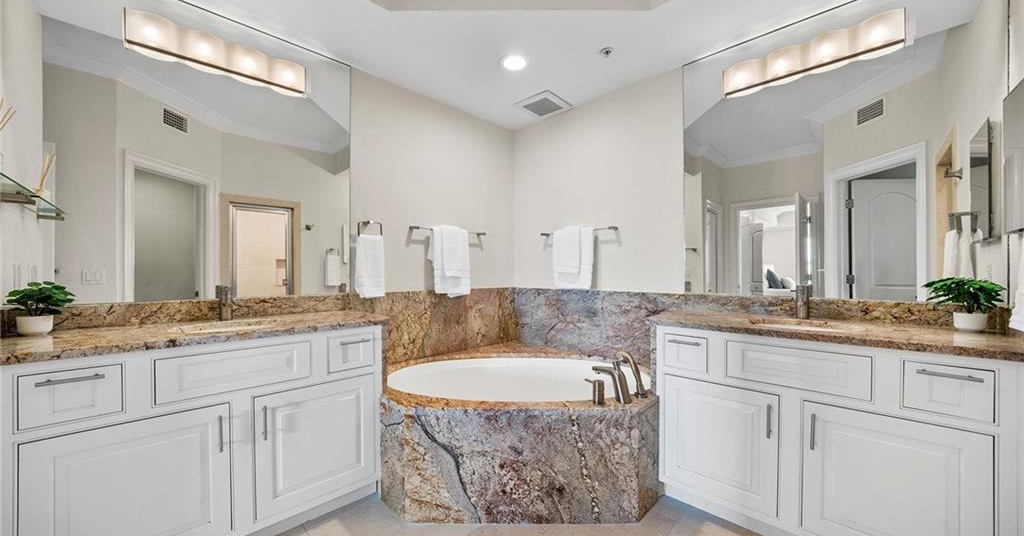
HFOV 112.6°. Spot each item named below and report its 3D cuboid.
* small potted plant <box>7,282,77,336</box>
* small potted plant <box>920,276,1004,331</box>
[{"bbox_3d":[-1.786,0.153,1.288,0.155,0.195,0.150,1,-1,-43],"label":"small potted plant"},{"bbox_3d":[1.772,0.151,1.333,0.190,0.200,0.170,-1,-1,43],"label":"small potted plant"}]

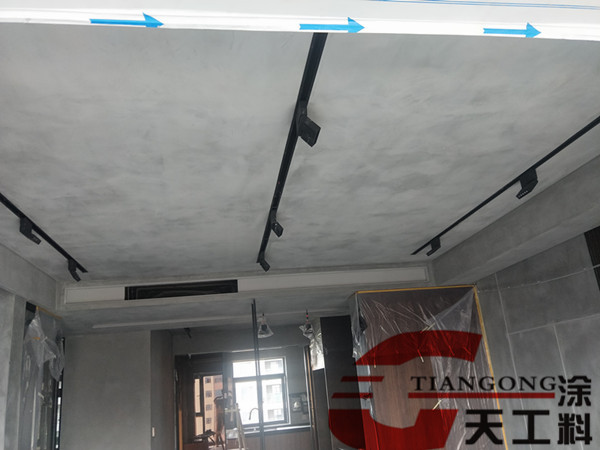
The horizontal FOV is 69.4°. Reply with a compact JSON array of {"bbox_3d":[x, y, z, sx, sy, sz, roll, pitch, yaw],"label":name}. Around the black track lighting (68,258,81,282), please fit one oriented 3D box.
[{"bbox_3d":[-1.576,0.316,3.032,0.075,0.125,0.128,-2,-20,-10],"label":"black track lighting"}]

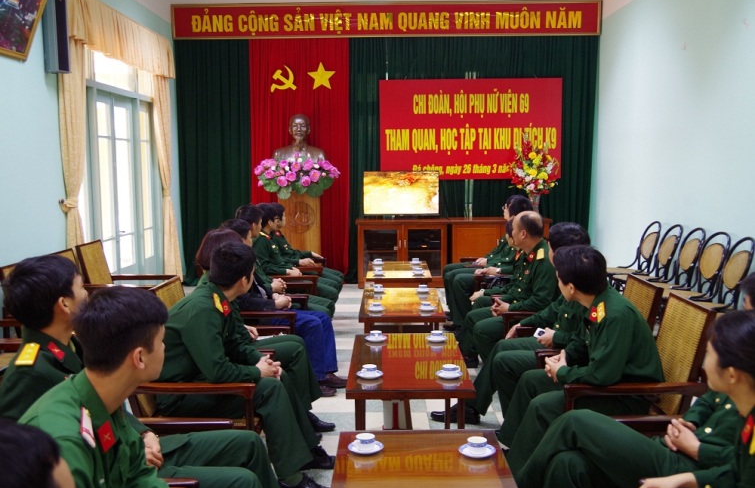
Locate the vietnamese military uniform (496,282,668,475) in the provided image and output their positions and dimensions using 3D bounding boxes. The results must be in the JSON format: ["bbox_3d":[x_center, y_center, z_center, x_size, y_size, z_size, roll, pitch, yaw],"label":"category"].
[{"bbox_3d":[0.940,0.636,3.481,0.770,0.900,0.520,0,6,2],"label":"vietnamese military uniform"}]

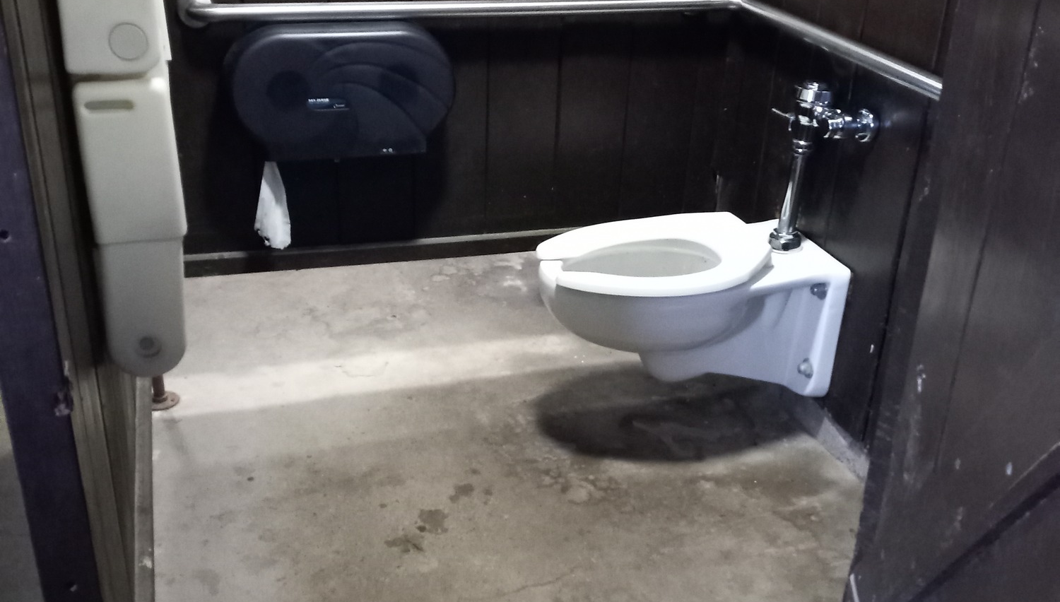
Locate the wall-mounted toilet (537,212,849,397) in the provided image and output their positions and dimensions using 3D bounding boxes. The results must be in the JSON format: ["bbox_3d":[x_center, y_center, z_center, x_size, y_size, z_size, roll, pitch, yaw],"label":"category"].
[{"bbox_3d":[0.329,0.034,2.458,0.657,0.346,0.356,-5,26,-15],"label":"wall-mounted toilet"}]

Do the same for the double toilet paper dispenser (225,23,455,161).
[{"bbox_3d":[-0.416,-0.471,2.438,0.490,0.280,0.140,-5,26,-15],"label":"double toilet paper dispenser"}]

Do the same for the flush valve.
[{"bbox_3d":[0.596,-0.262,2.332,0.157,0.379,0.192,-5,26,-15],"label":"flush valve"}]

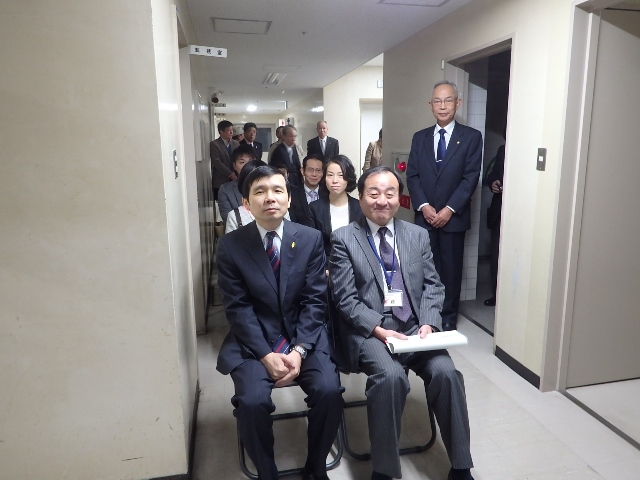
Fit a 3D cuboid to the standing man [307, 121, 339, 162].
[{"bbox_3d":[0.060,-1.004,6.978,0.500,1.670,0.320,-2,12,-4],"label":"standing man"}]

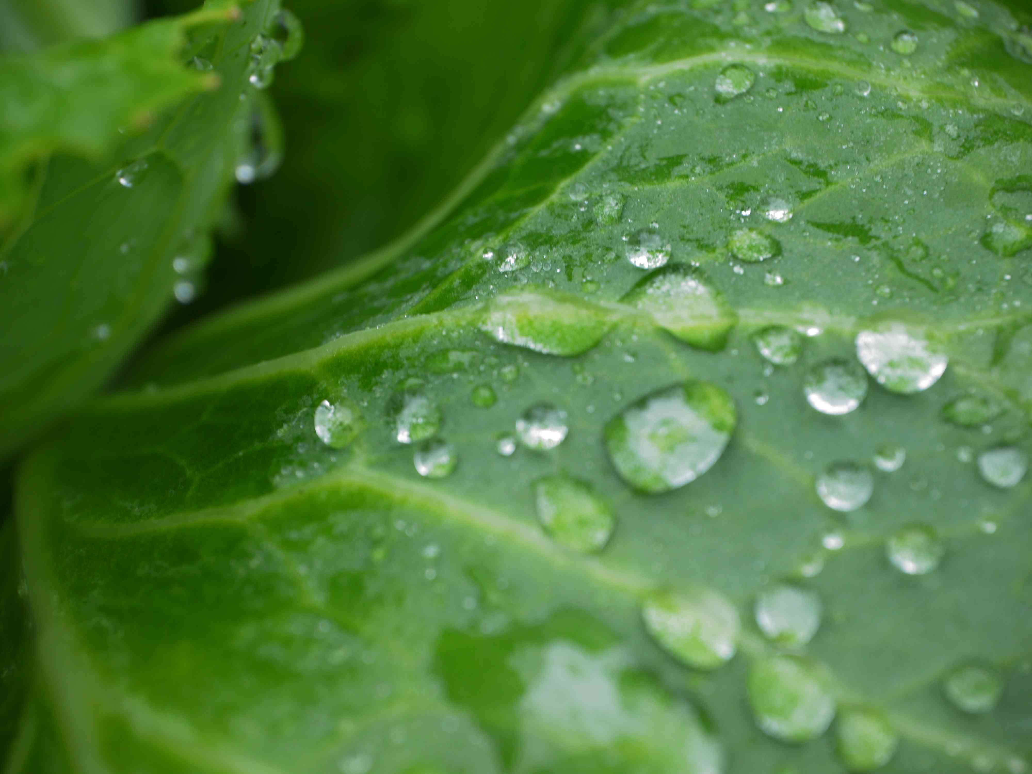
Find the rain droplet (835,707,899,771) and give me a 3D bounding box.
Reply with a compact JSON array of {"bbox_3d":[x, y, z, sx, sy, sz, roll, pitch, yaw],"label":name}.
[{"bbox_3d":[0.031,0.031,0.220,0.006,0.004,0.006,0,48,0],"label":"rain droplet"}]

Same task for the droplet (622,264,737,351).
[{"bbox_3d":[0.017,-0.008,0.254,0.013,0.005,0.009,34,56,27],"label":"droplet"}]

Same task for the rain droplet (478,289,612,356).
[{"bbox_3d":[0.003,-0.007,0.253,0.014,0.004,0.008,0,48,0],"label":"rain droplet"}]

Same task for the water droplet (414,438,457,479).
[{"bbox_3d":[-0.008,0.007,0.242,0.004,0.003,0.004,0,48,0],"label":"water droplet"}]

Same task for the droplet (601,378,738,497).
[{"bbox_3d":[0.015,0.005,0.242,0.012,0.005,0.015,24,52,20],"label":"droplet"}]

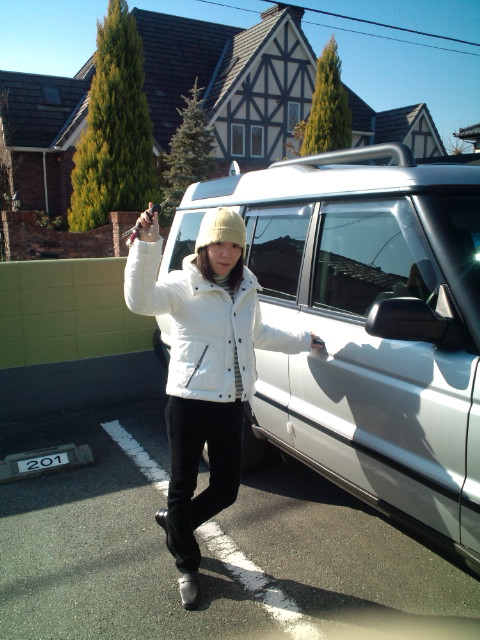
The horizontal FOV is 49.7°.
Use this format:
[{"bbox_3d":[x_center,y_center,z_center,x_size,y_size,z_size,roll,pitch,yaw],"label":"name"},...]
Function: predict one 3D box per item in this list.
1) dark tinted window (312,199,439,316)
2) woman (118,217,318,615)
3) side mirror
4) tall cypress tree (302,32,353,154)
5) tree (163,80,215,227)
[{"bbox_3d":[0.511,-0.232,2.018,0.060,0.460,0.670,1,8,-31],"label":"dark tinted window"},{"bbox_3d":[-0.049,0.340,2.124,0.840,1.590,0.500,-4,11,-20],"label":"woman"},{"bbox_3d":[0.554,0.003,1.692,0.260,0.155,0.160,-6,12,-30],"label":"side mirror"},{"bbox_3d":[2.372,-4.420,13.939,1.700,6.050,1.700,0,10,0],"label":"tall cypress tree"},{"bbox_3d":[-1.186,-3.272,12.112,1.500,4.450,1.500,0,10,0],"label":"tree"}]

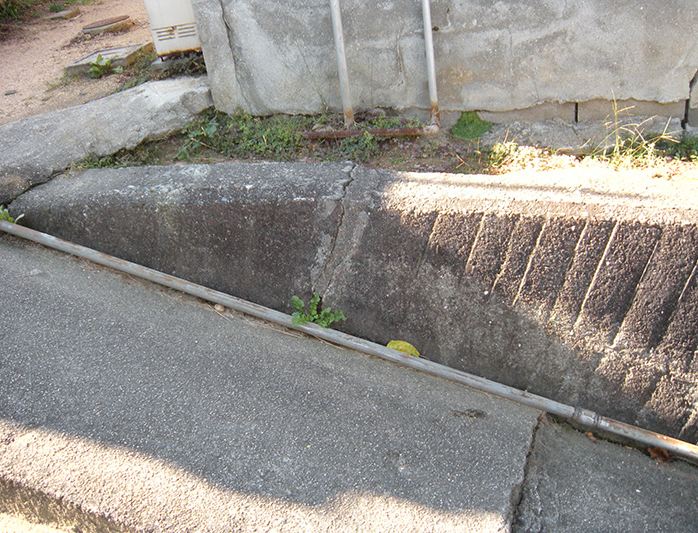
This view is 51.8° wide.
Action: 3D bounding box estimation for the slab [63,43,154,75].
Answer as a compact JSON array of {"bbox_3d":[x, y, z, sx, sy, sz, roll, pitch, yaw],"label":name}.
[{"bbox_3d":[-1.408,-1.228,4.250,0.385,0.065,0.385,-3,26,12],"label":"slab"}]

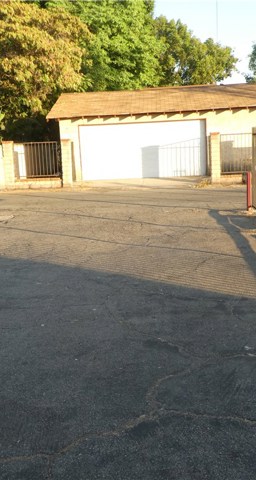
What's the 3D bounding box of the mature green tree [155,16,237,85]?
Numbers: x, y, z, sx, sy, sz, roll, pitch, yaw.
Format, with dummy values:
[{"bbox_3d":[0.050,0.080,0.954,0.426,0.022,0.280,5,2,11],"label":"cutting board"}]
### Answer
[{"bbox_3d":[4.204,-9.093,30.987,6.000,9.970,6.000,-2,8,0],"label":"mature green tree"}]

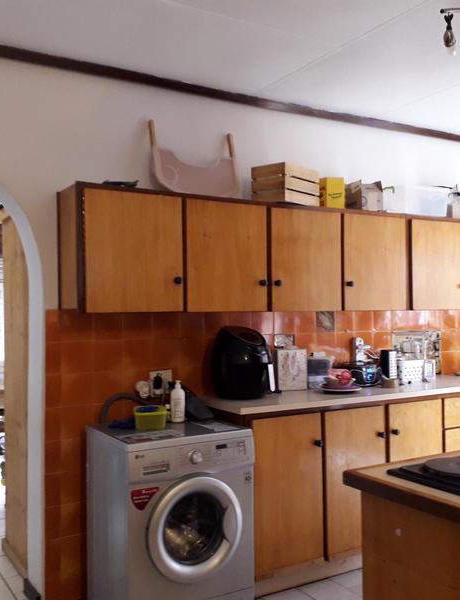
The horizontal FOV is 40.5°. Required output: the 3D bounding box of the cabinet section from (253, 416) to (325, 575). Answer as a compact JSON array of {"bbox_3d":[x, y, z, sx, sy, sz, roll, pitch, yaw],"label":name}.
[{"bbox_3d":[0.177,0.950,3.258,0.440,0.760,0.460,0,-1,-31],"label":"cabinet section"}]

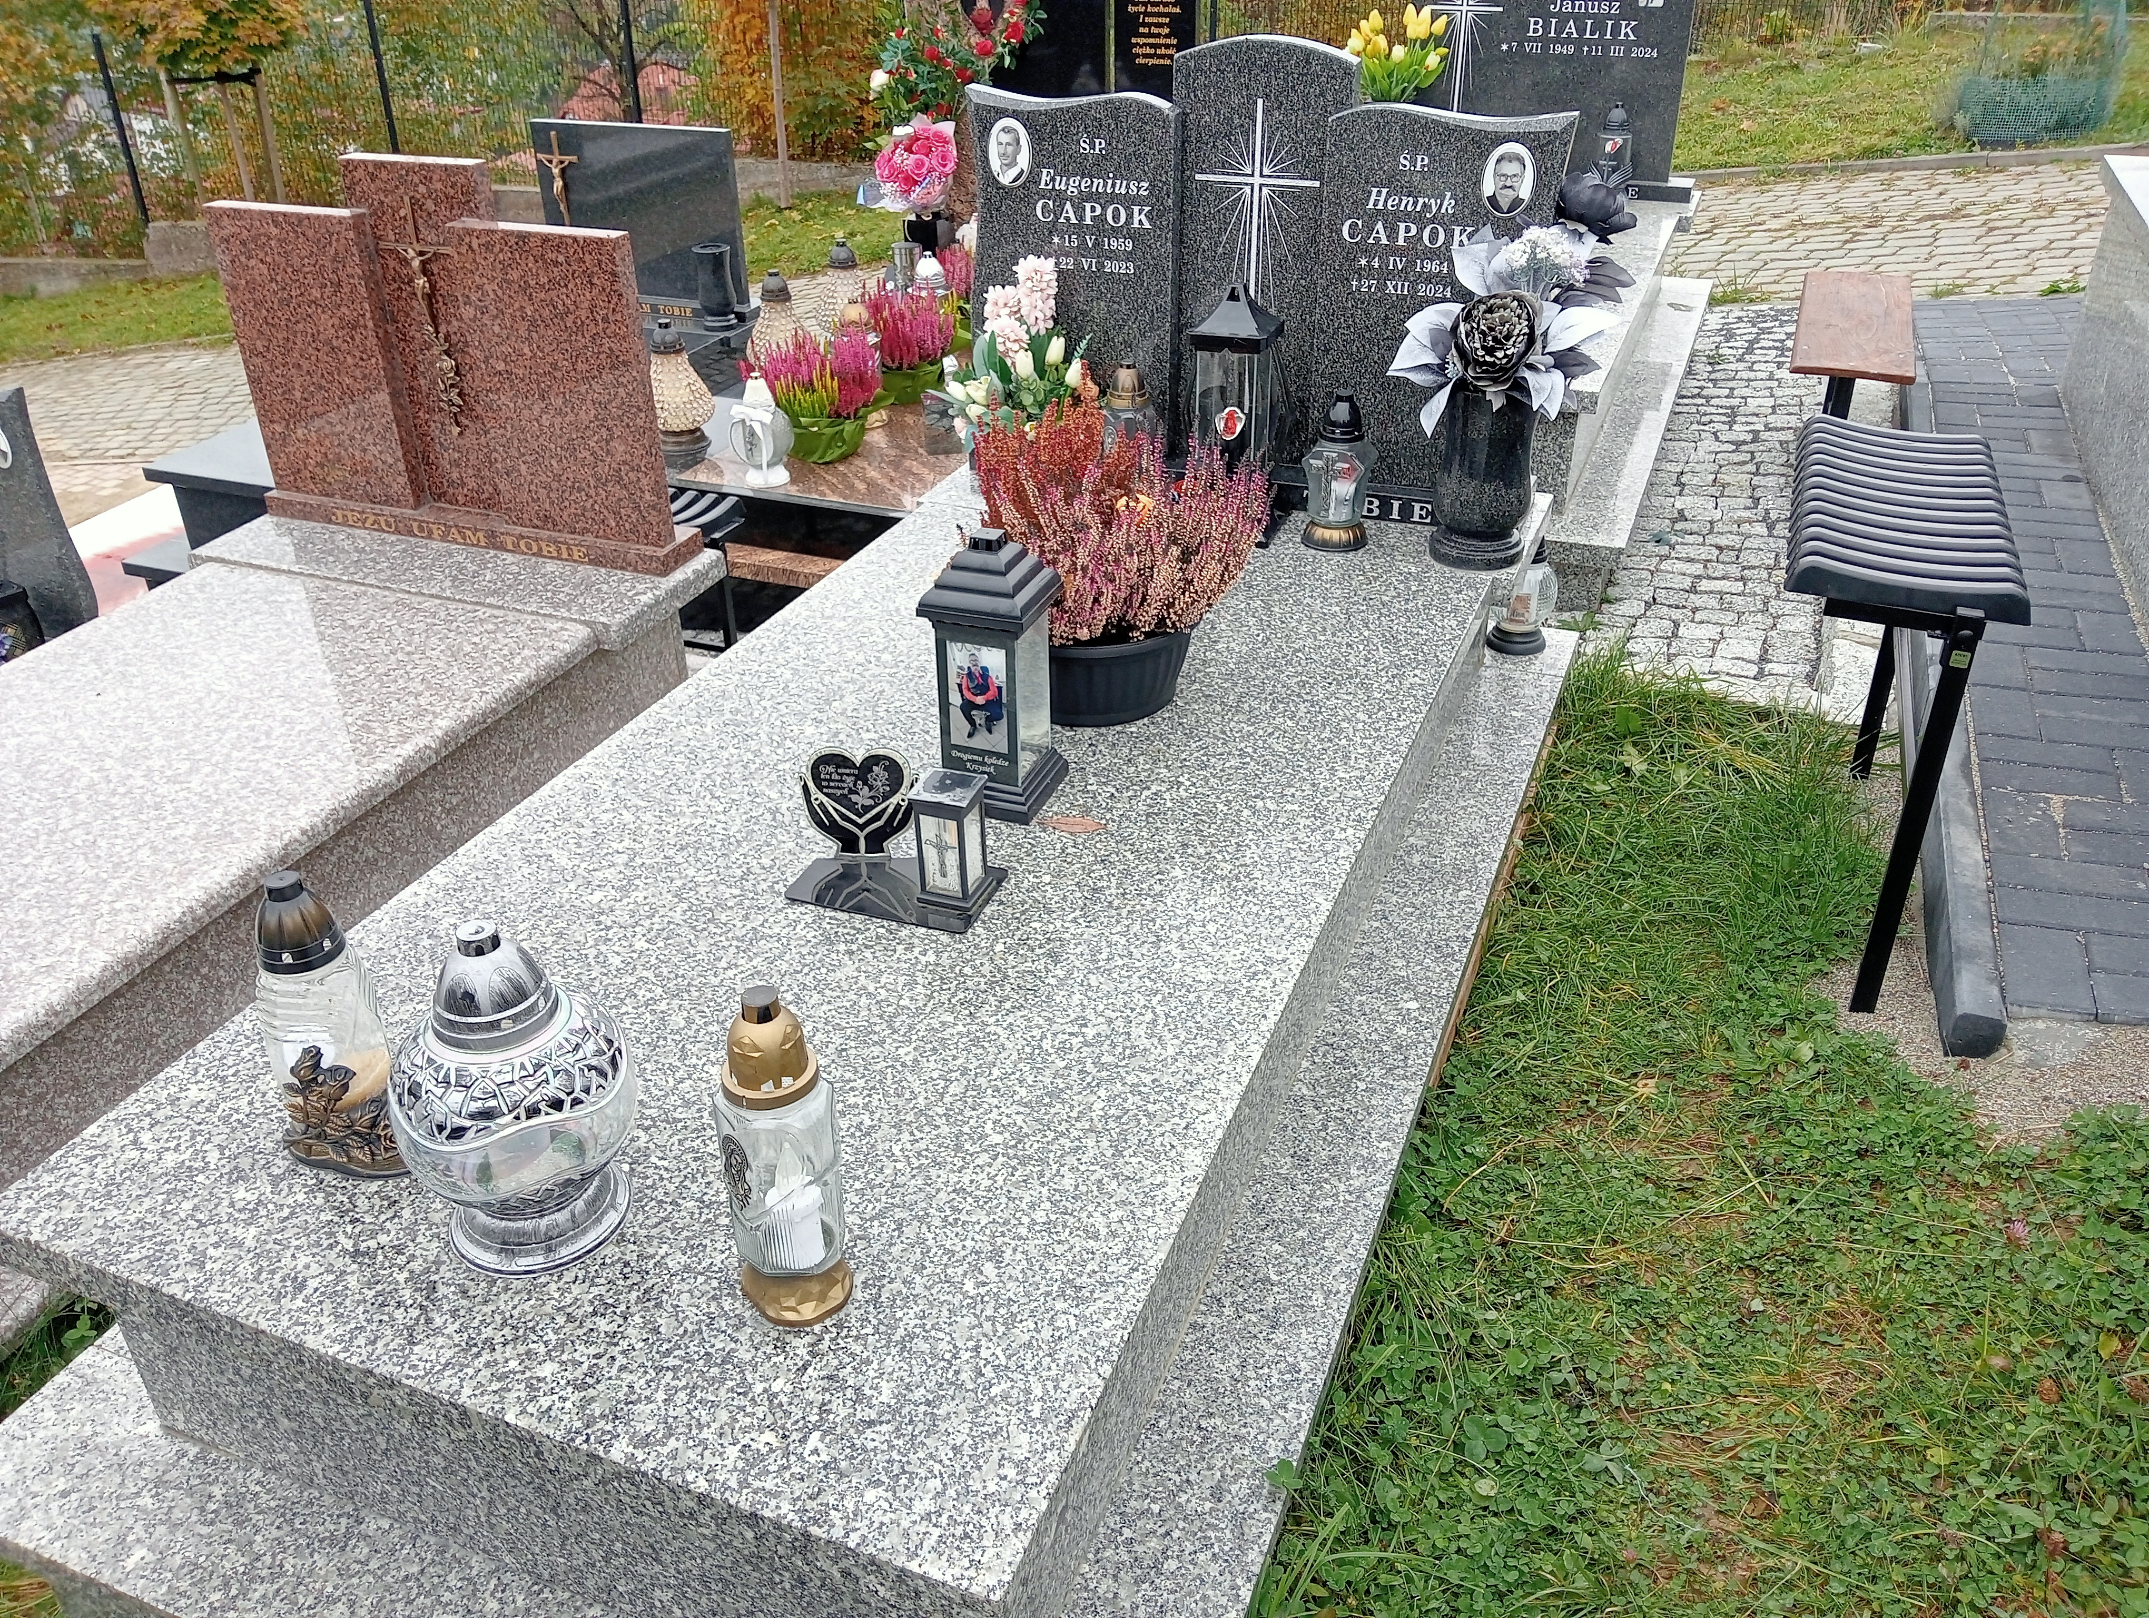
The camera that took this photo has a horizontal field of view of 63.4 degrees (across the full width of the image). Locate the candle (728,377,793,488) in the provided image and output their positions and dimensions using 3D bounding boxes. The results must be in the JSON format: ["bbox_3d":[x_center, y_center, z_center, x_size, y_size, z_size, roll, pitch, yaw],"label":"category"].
[{"bbox_3d":[-0.676,-0.829,3.774,0.135,0.222,0.130,8,29,16],"label":"candle"}]

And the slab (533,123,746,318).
[{"bbox_3d":[-1.474,-2.033,5.944,0.765,0.580,0.080,11,31,18],"label":"slab"}]

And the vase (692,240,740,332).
[{"bbox_3d":[-1.149,-1.673,5.577,0.122,0.252,0.122,-1,28,0],"label":"vase"}]

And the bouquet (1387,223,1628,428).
[{"bbox_3d":[0.714,-0.802,2.885,0.375,0.310,0.280,11,31,18],"label":"bouquet"}]

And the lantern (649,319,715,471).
[{"bbox_3d":[-0.976,-1.036,4.284,0.195,0.342,0.195,11,31,18],"label":"lantern"}]

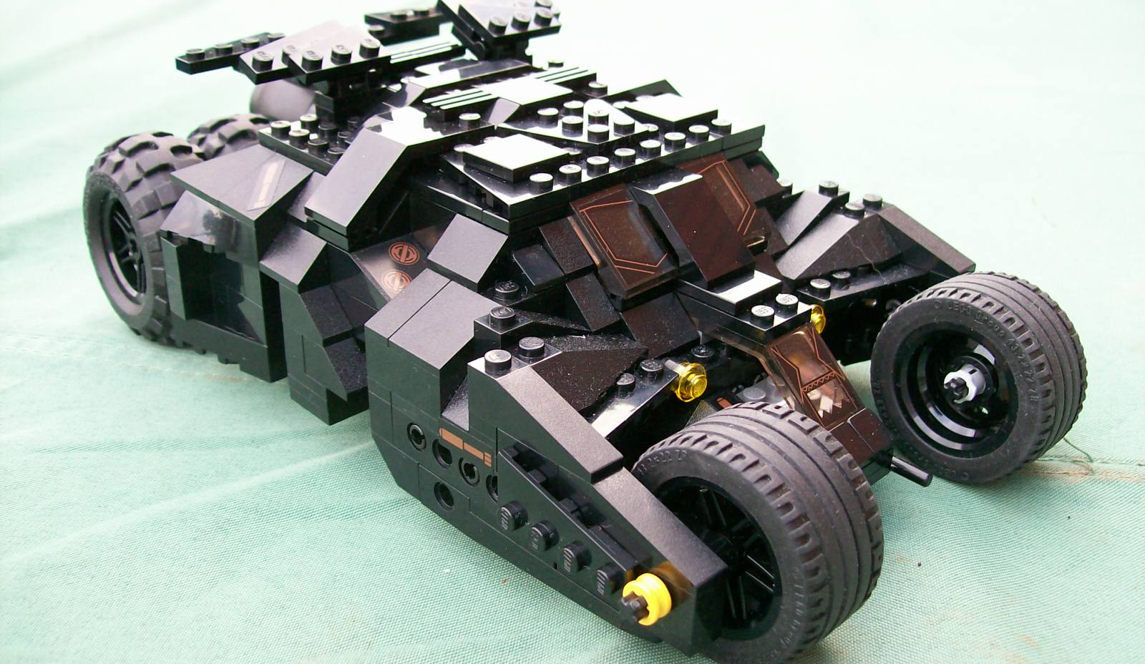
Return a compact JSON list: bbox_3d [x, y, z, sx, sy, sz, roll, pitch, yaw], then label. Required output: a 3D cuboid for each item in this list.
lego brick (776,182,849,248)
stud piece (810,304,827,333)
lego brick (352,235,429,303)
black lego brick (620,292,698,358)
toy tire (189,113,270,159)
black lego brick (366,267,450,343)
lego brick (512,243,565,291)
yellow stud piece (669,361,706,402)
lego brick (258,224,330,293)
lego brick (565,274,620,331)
[{"bbox_3d":[0.056,-0.028,0.283,0.024,0.011,0.008,-23,36,-38],"label":"lego brick"},{"bbox_3d":[0.052,-0.002,0.262,0.008,0.008,0.005,-23,36,-38],"label":"stud piece"},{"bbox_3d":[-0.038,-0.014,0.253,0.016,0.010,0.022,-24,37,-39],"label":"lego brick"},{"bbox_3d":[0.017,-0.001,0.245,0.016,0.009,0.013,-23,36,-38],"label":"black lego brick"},{"bbox_3d":[-0.089,-0.033,0.335,0.026,0.056,0.056,-23,36,-38],"label":"toy tire"},{"bbox_3d":[-0.030,-0.006,0.241,0.023,0.010,0.008,-24,37,-39],"label":"black lego brick"},{"bbox_3d":[-0.007,-0.013,0.235,0.008,0.006,0.008,-23,36,-38],"label":"lego brick"},{"bbox_3d":[0.023,0.010,0.237,0.008,0.008,0.005,-23,36,-38],"label":"yellow stud piece"},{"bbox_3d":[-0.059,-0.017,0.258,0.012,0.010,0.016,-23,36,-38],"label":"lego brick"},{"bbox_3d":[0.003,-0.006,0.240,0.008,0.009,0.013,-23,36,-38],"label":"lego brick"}]

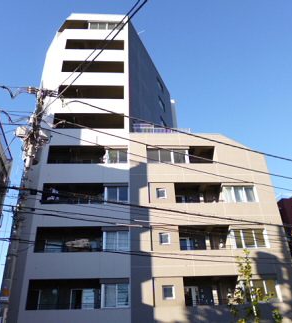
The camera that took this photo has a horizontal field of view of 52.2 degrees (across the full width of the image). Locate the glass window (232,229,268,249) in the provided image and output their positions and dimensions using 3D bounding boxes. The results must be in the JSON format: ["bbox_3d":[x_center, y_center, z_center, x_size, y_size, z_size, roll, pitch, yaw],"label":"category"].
[{"bbox_3d":[6.082,4.526,17.461,2.088,1.101,0.120,0,-32,-4],"label":"glass window"}]

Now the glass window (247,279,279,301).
[{"bbox_3d":[6.191,6.908,15.987,1.859,1.072,0.120,0,-32,-4],"label":"glass window"}]

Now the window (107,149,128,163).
[{"bbox_3d":[-1.902,-0.342,19.993,1.415,1.084,0.120,0,-32,-4],"label":"window"}]

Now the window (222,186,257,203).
[{"bbox_3d":[6.031,2.090,18.972,2.012,1.120,0.120,0,-32,-4],"label":"window"}]

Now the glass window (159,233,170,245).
[{"bbox_3d":[1.108,4.470,17.187,0.607,0.660,0.120,0,-32,-4],"label":"glass window"}]

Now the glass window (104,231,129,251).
[{"bbox_3d":[-1.655,4.525,16.982,1.453,1.110,0.120,0,-32,-4],"label":"glass window"}]

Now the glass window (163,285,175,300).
[{"bbox_3d":[1.199,6.880,15.694,0.634,0.695,0.120,0,-32,-4],"label":"glass window"}]

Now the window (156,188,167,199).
[{"bbox_3d":[1.010,2.019,18.706,0.630,0.726,0.120,0,-32,-4],"label":"window"}]

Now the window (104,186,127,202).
[{"bbox_3d":[-1.788,2.078,18.495,1.465,1.139,0.120,0,-32,-4],"label":"window"}]

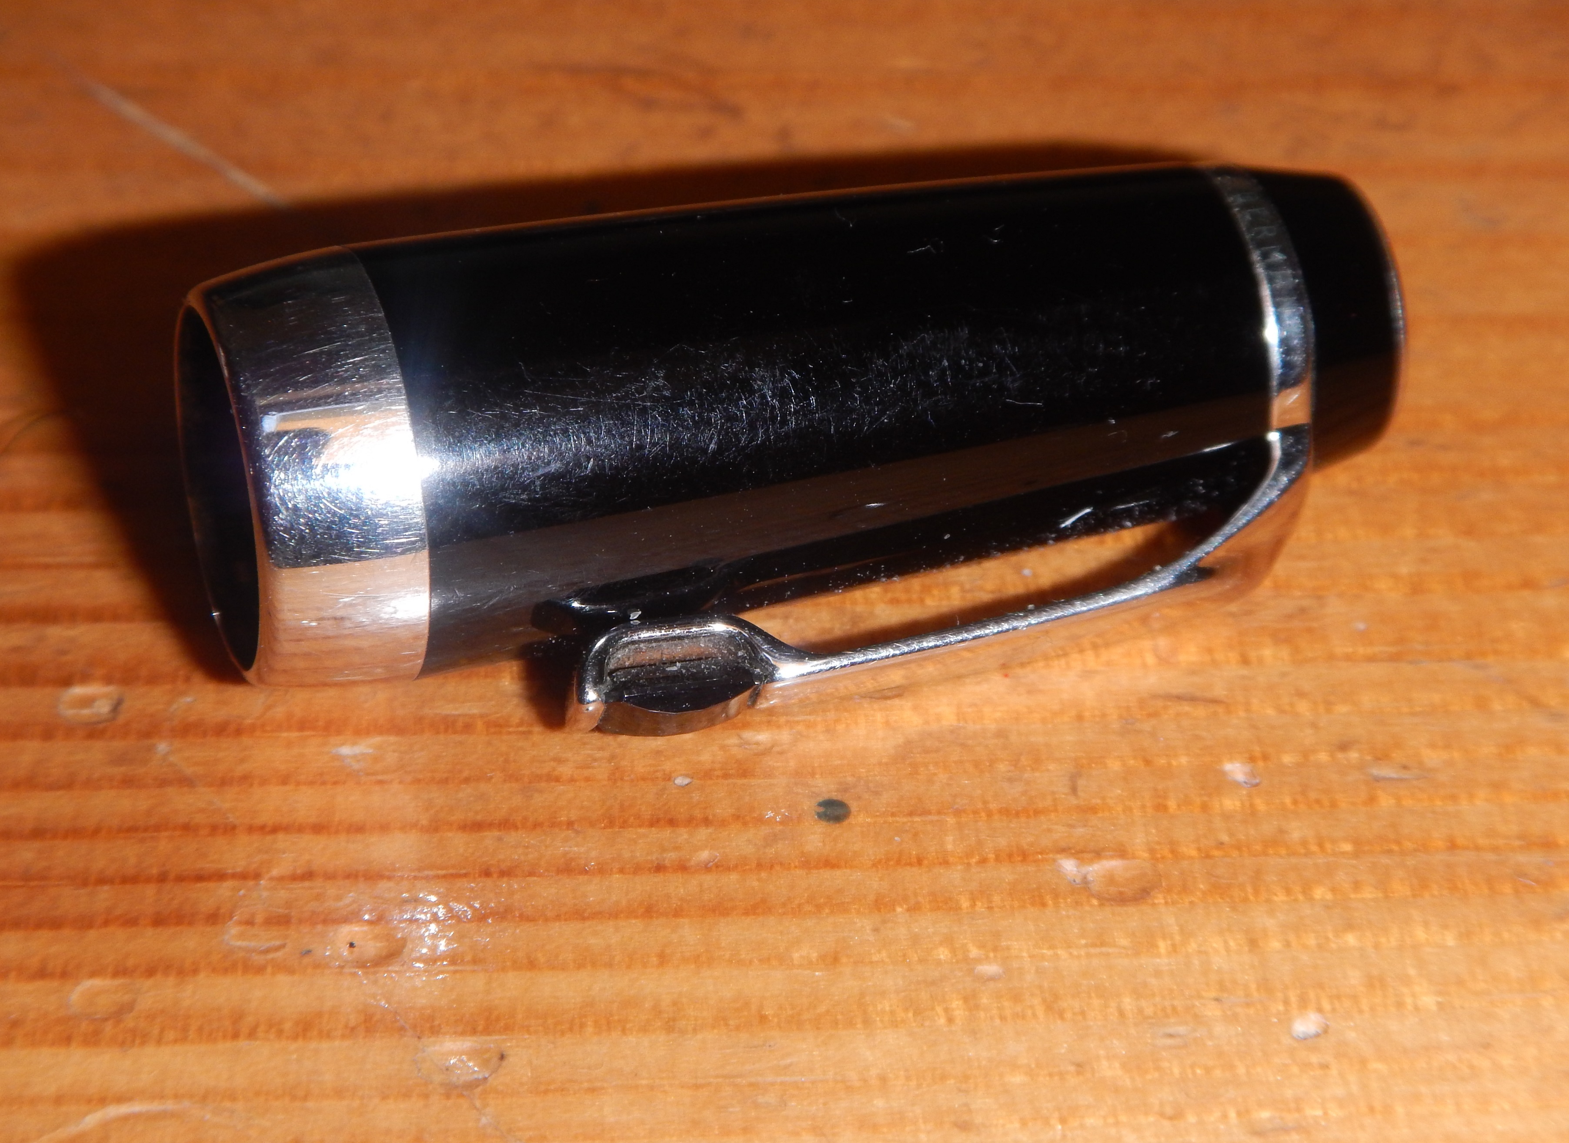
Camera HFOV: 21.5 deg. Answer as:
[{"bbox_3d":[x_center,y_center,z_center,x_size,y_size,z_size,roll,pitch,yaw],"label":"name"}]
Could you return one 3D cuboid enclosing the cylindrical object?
[{"bbox_3d":[0.001,-0.006,0.136,0.040,0.014,0.014,-9,40,-17],"label":"cylindrical object"}]

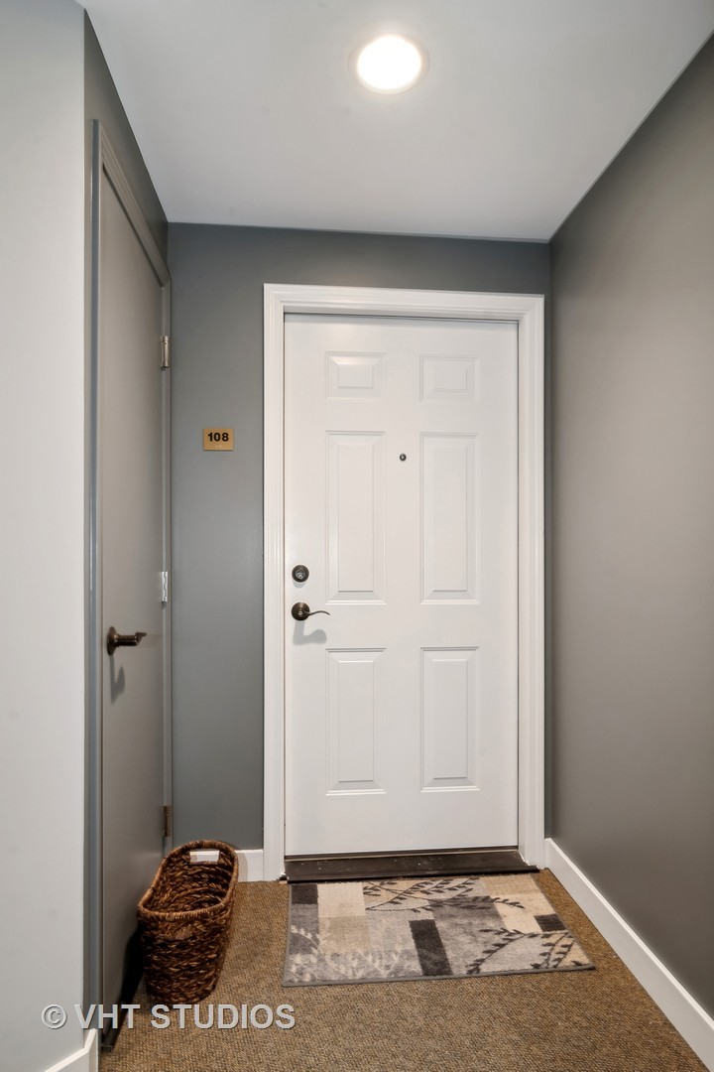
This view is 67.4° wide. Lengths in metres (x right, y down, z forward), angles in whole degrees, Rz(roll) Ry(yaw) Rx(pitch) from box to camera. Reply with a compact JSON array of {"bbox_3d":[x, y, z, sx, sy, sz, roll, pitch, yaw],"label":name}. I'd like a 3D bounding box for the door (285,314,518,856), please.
[{"bbox_3d":[0.175,0.175,2.040,0.905,2.020,0.045,0,0,-5],"label":"door"}]

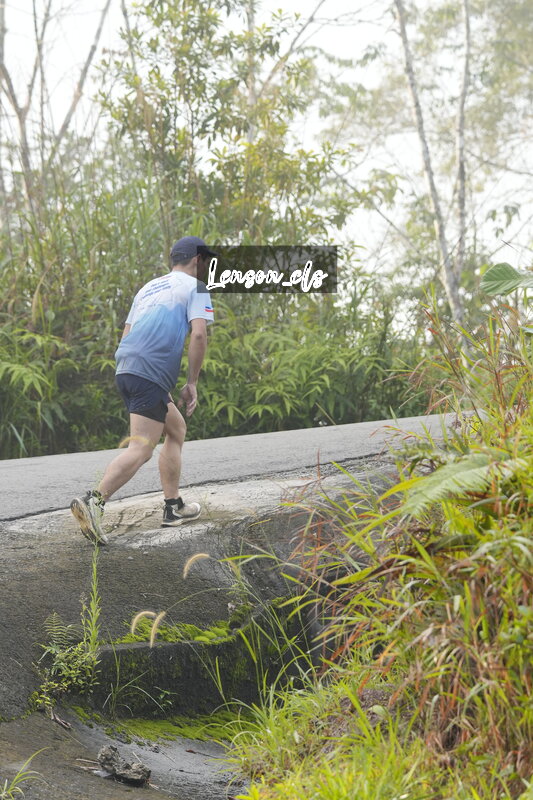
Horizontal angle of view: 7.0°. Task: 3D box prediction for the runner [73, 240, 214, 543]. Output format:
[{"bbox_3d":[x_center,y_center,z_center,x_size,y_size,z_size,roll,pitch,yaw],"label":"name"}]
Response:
[{"bbox_3d":[-0.627,-0.053,22.000,1.000,1.550,0.570,-2,3,-45],"label":"runner"}]

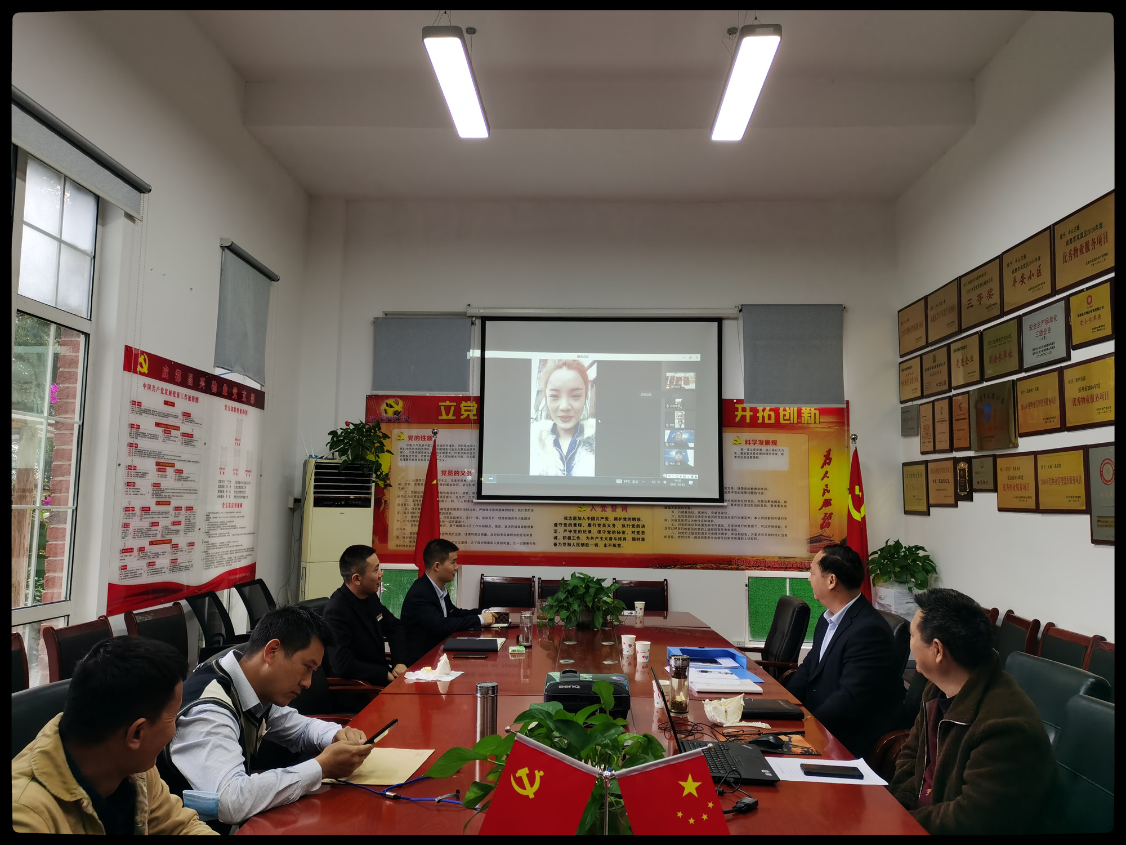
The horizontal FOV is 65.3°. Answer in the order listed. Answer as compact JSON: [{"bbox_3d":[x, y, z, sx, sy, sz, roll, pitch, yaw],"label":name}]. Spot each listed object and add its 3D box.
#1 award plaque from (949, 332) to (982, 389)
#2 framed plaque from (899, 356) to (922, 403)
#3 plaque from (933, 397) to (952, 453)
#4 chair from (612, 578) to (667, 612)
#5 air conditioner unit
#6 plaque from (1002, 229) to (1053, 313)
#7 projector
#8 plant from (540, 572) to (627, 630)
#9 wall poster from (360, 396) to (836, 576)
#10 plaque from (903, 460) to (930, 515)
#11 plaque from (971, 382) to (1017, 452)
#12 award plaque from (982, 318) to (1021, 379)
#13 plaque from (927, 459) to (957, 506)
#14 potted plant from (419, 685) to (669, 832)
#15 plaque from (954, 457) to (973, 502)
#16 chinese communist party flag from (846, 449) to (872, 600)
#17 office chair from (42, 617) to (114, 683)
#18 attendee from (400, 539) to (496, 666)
[{"bbox_3d":[2.787,-0.414,6.043,0.025,0.339,0.477,1,-5,2],"label":"award plaque"},{"bbox_3d":[2.715,-0.327,6.833,0.020,0.327,0.450,1,-5,1],"label":"framed plaque"},{"bbox_3d":[2.875,0.022,6.644,0.022,0.410,0.275,1,-6,2],"label":"plaque"},{"bbox_3d":[0.625,1.710,6.918,0.480,0.890,0.560,1,-5,1],"label":"chair"},{"bbox_3d":[-1.804,1.219,6.986,0.500,1.830,0.320,4,-7,-31],"label":"air conditioner unit"},{"bbox_3d":[2.683,-0.860,5.065,0.020,0.395,0.558,1,-5,1],"label":"plaque"},{"bbox_3d":[0.084,0.962,3.069,0.292,0.120,0.225,0,-6,5],"label":"projector"},{"bbox_3d":[0.123,1.081,5.353,0.530,0.330,0.480,1,-5,2],"label":"plant"},{"bbox_3d":[0.371,0.509,7.456,4.070,1.430,0.025,1,-5,2],"label":"wall poster"},{"bbox_3d":[2.896,0.543,7.207,0.025,0.433,0.510,1,-5,0],"label":"plaque"},{"bbox_3d":[2.773,-0.031,5.638,0.030,0.411,0.623,1,-5,2],"label":"plaque"},{"bbox_3d":[2.903,-0.474,5.811,0.025,0.362,0.500,1,-5,0],"label":"award plaque"},{"bbox_3d":[2.895,0.463,6.699,0.025,0.367,0.513,1,-5,0],"label":"plaque"},{"bbox_3d":[-0.032,0.712,1.760,0.460,0.360,0.420,1,-6,2],"label":"potted plant"},{"bbox_3d":[2.894,0.410,6.322,0.025,0.318,0.242,1,-5,0],"label":"plaque"},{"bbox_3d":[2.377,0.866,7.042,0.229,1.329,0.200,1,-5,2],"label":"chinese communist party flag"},{"bbox_3d":[-1.961,1.385,3.967,0.580,0.930,0.550,1,-6,2],"label":"office chair"},{"bbox_3d":[-0.665,1.335,5.208,0.630,1.285,0.520,1,-5,-4],"label":"attendee"}]

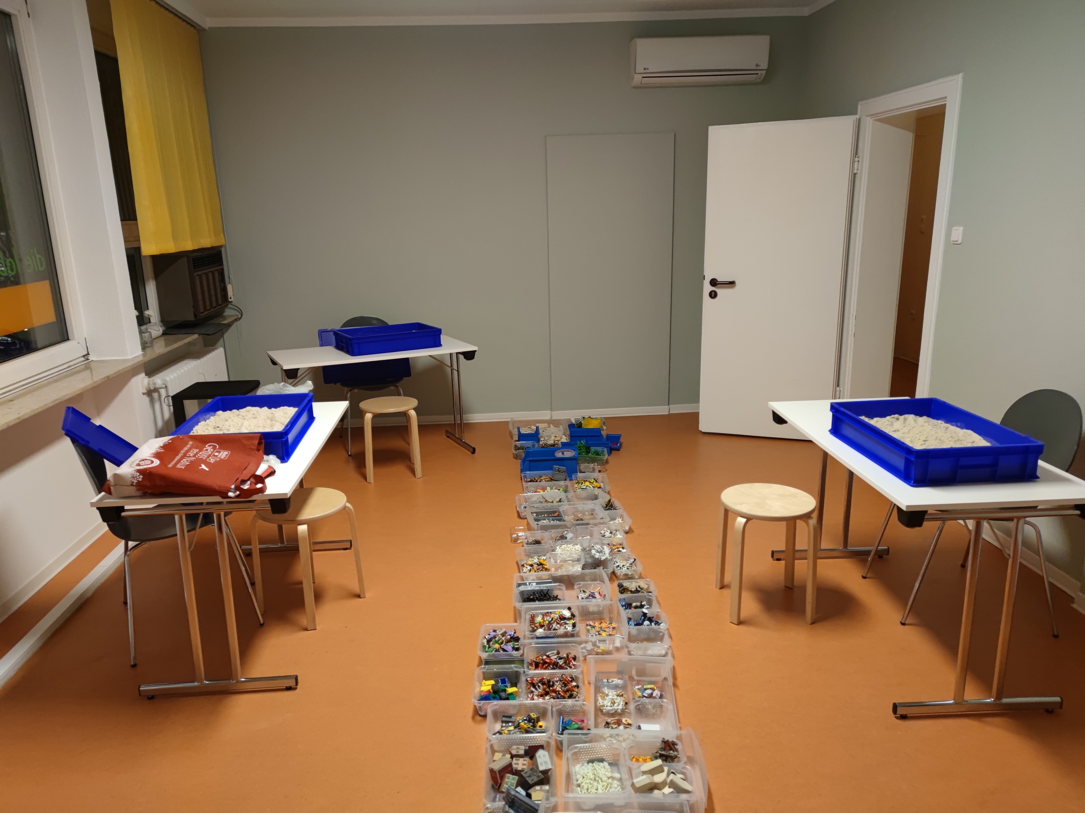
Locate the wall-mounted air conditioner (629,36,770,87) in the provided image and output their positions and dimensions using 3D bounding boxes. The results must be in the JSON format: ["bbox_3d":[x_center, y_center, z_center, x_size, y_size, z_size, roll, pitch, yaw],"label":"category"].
[{"bbox_3d":[1.070,-2.348,5.133,0.903,0.296,0.202,-3,14,-4],"label":"wall-mounted air conditioner"}]

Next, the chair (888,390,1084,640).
[{"bbox_3d":[1.655,0.364,2.946,0.600,0.870,0.570,-1,14,1],"label":"chair"}]

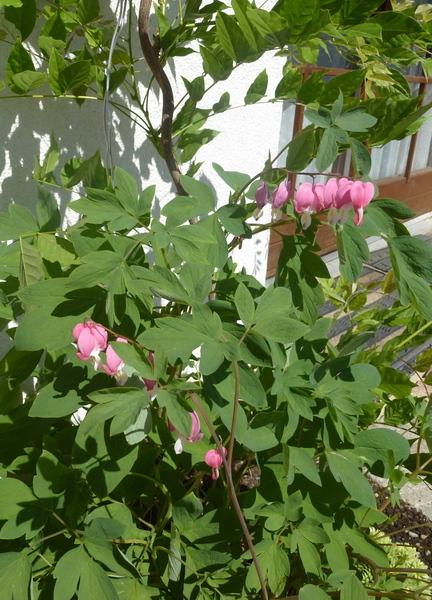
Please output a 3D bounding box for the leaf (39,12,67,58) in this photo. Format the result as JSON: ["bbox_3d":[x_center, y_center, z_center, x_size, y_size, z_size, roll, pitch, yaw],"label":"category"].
[{"bbox_3d":[-0.246,-0.404,0.840,0.042,0.070,0.030,-7,23,-24],"label":"leaf"}]

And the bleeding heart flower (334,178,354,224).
[{"bbox_3d":[0.107,-0.082,0.460,0.020,0.037,0.021,7,21,12],"label":"bleeding heart flower"}]

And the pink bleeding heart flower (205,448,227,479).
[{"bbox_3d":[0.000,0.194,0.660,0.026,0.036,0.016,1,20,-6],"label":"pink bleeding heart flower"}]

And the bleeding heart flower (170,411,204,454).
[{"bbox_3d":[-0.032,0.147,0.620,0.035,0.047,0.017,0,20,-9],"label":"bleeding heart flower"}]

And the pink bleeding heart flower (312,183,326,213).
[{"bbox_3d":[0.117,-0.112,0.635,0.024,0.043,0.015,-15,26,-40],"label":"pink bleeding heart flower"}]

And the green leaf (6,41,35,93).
[{"bbox_3d":[-0.289,-0.345,0.820,0.044,0.076,0.030,-8,23,-26],"label":"green leaf"}]

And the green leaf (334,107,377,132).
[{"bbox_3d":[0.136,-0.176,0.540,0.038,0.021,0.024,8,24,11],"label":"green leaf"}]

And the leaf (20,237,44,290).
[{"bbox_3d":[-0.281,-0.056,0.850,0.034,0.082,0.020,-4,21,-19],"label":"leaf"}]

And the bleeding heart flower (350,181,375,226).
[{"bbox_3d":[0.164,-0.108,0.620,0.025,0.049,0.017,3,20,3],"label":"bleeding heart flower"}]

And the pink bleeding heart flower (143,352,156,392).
[{"bbox_3d":[-0.055,0.060,0.460,0.020,0.035,0.020,0,21,-7],"label":"pink bleeding heart flower"}]

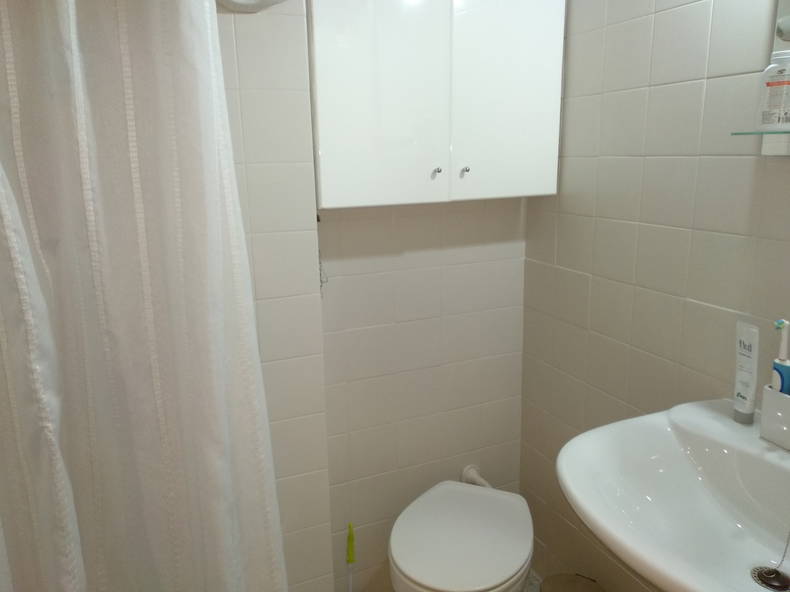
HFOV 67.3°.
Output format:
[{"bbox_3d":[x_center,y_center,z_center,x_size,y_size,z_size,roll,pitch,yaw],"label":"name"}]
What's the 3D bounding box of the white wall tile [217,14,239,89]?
[{"bbox_3d":[-0.395,-0.493,1.183,0.148,0.149,0.010,-7,15,-23],"label":"white wall tile"}]

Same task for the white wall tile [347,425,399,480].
[{"bbox_3d":[-0.062,0.454,1.744,0.151,0.149,0.010,-7,15,-23],"label":"white wall tile"}]

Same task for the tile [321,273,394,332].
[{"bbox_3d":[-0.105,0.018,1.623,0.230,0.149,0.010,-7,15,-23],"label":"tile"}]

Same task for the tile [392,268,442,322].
[{"bbox_3d":[0.070,-0.003,1.698,0.151,0.149,0.010,-7,15,-23],"label":"tile"}]

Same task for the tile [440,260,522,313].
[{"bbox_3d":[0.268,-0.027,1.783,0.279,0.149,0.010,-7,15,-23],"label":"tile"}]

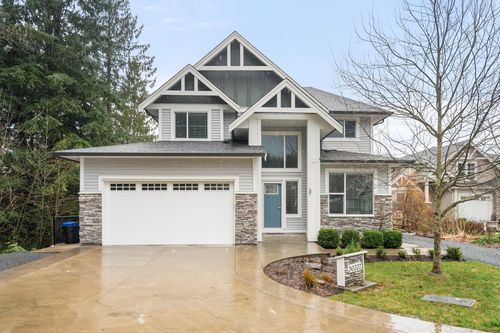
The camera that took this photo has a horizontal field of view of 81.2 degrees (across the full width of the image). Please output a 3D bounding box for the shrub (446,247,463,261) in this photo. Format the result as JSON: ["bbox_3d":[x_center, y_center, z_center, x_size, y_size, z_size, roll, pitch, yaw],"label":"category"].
[{"bbox_3d":[5.897,2.521,8.400,0.450,0.400,0.450,0,-2,-1],"label":"shrub"}]

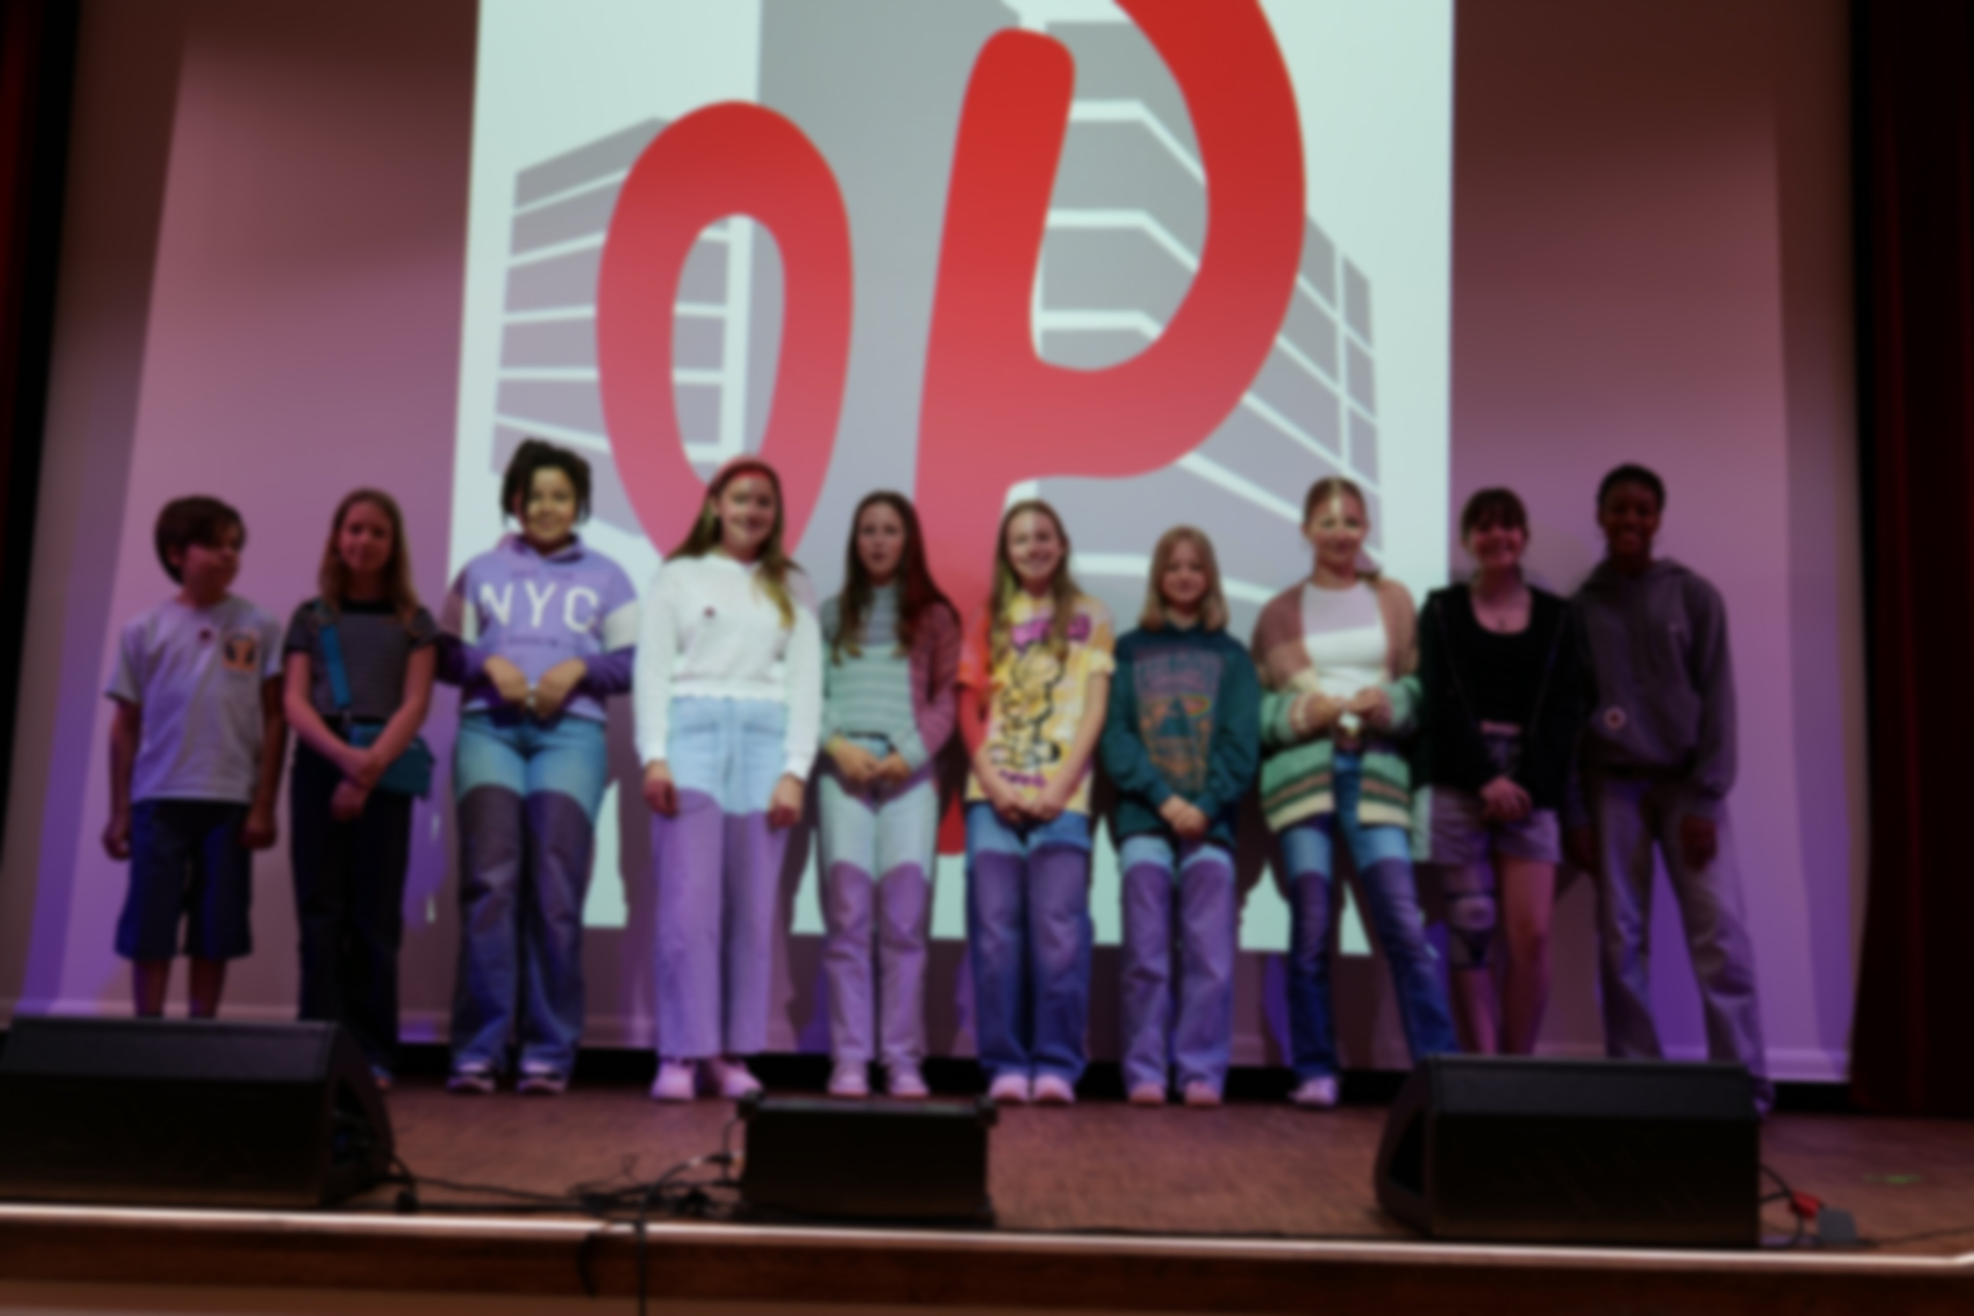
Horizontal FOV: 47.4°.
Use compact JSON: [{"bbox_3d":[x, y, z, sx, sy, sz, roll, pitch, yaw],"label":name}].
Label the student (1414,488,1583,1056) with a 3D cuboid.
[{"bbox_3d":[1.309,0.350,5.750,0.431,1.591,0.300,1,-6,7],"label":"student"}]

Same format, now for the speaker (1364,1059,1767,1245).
[{"bbox_3d":[0.923,0.774,3.634,0.489,0.268,0.440,2,-6,0],"label":"speaker"}]

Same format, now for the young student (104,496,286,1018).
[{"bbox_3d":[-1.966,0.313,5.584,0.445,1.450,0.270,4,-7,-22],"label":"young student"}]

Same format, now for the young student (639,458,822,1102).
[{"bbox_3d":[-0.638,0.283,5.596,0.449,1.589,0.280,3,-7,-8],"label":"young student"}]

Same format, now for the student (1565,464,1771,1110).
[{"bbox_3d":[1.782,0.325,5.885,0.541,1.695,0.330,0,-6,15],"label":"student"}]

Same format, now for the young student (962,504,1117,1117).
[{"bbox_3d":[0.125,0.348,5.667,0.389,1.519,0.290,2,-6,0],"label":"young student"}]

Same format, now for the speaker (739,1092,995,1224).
[{"bbox_3d":[-0.177,0.780,3.545,0.383,0.176,0.300,2,-6,0],"label":"speaker"}]

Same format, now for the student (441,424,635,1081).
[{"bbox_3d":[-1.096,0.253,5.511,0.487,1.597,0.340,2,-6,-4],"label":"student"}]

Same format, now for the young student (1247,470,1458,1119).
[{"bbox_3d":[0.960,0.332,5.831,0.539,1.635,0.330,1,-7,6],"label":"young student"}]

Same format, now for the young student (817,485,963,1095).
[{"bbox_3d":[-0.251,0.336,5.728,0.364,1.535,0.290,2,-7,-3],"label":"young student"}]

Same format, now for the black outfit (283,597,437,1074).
[{"bbox_3d":[-1.563,0.439,5.606,0.384,1.196,0.270,2,-6,-8],"label":"black outfit"}]

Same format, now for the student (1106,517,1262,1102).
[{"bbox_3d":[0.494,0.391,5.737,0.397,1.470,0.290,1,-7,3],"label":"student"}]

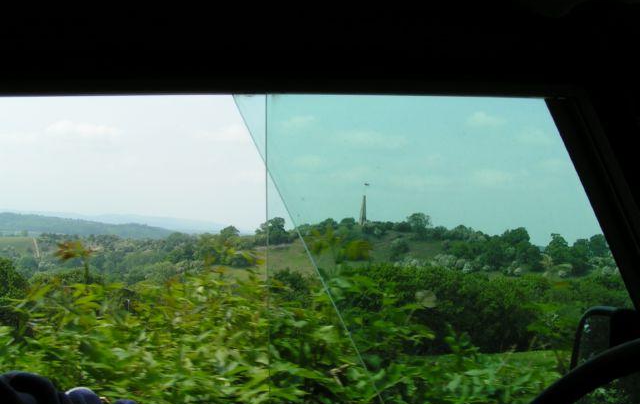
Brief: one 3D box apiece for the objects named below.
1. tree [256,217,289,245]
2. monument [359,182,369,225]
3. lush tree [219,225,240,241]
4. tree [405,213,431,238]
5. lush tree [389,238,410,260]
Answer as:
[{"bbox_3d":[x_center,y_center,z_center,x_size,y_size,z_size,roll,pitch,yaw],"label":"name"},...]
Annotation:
[{"bbox_3d":[-15.210,9.130,225.000,9.800,9.000,9.000,2,-2,0],"label":"tree"},{"bbox_3d":[14.720,0.840,235.000,2.700,14.500,2.600,1,-3,24],"label":"monument"},{"bbox_3d":[-30.270,10.370,235.000,7.200,6.000,6.800,2,-2,0],"label":"lush tree"},{"bbox_3d":[31.540,7.530,225.000,7.600,8.300,7.200,2,-2,0],"label":"tree"},{"bbox_3d":[21.500,12.850,190.000,5.800,5.800,5.500,2,-2,0],"label":"lush tree"}]

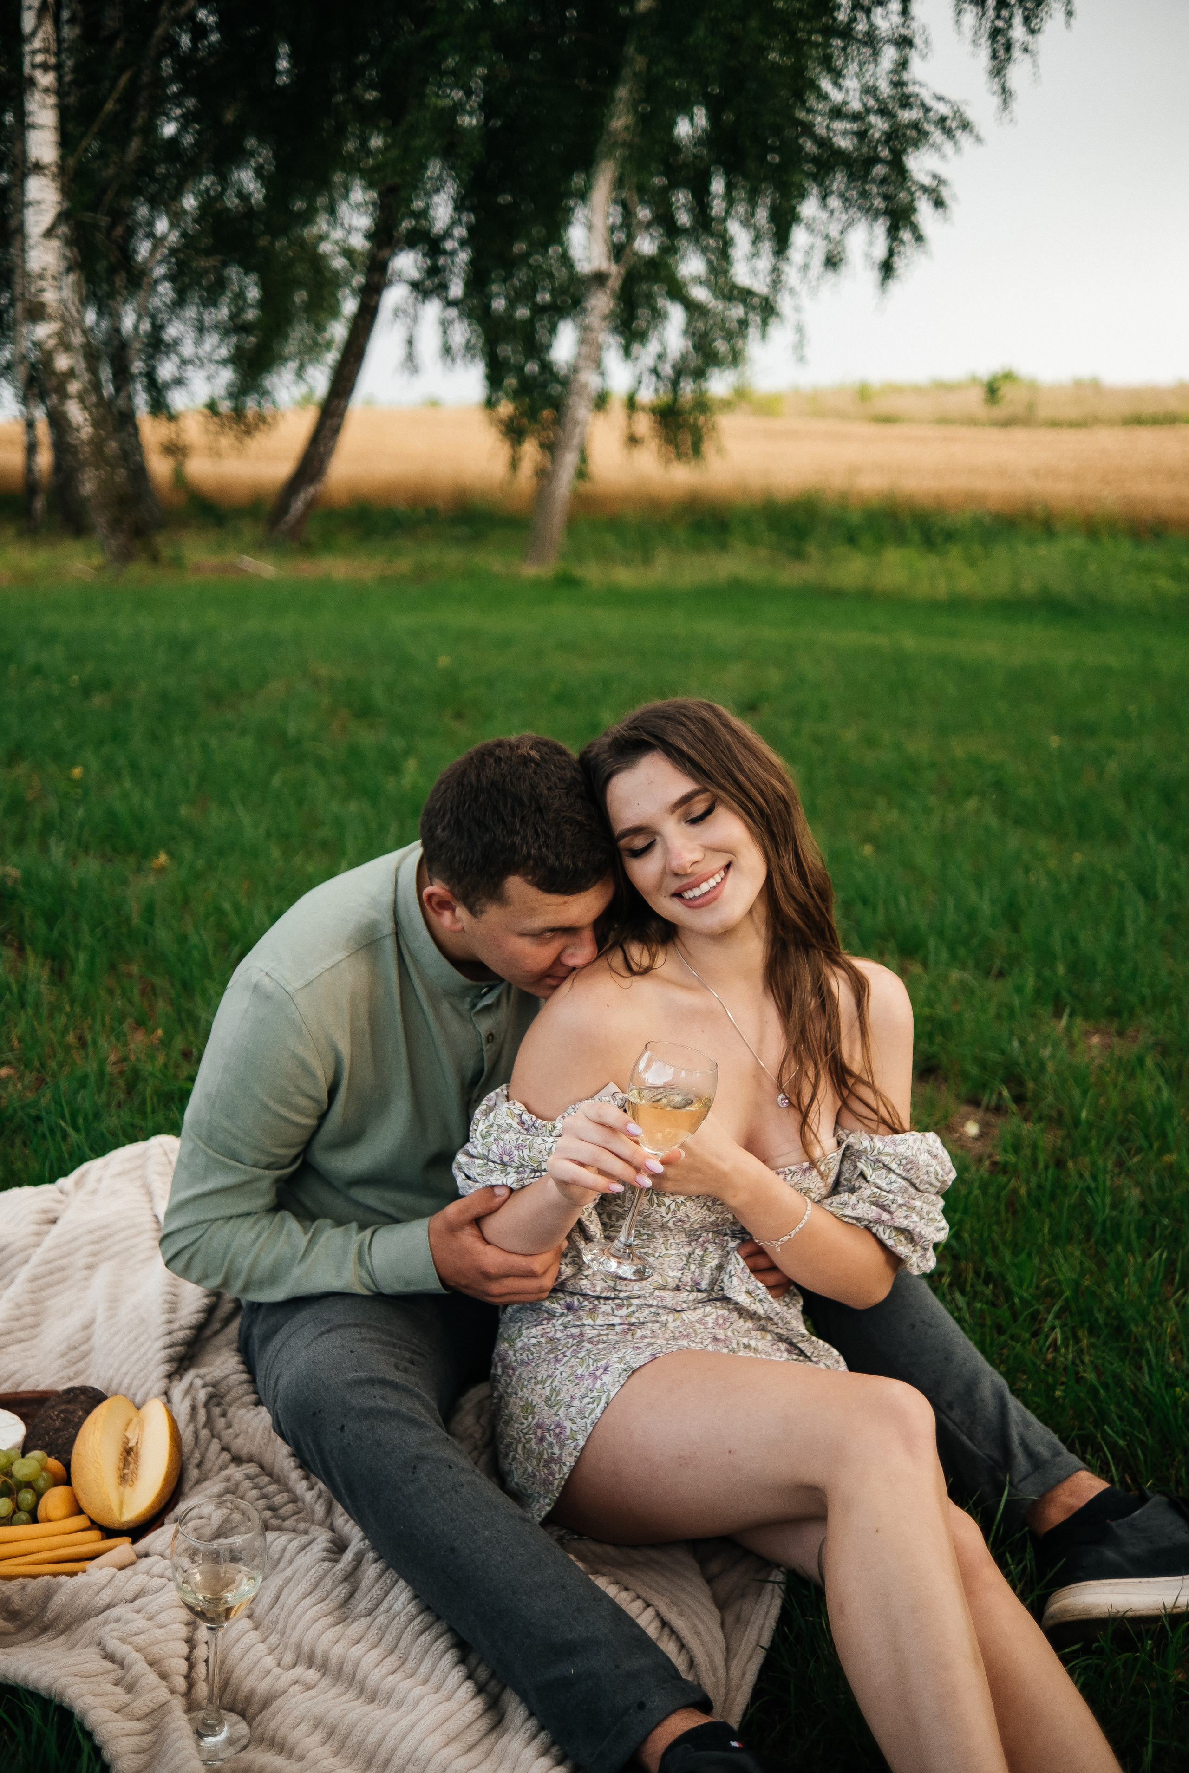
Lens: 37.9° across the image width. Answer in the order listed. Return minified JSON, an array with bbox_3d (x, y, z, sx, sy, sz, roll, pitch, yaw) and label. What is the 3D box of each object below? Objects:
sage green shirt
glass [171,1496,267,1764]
[{"bbox_3d":[-0.190,0.195,1.830,0.560,0.510,0.410,-11,31,-39],"label":"sage green shirt"},{"bbox_3d":[-0.305,0.600,1.399,0.075,0.196,0.075,4,12,0],"label":"glass"}]

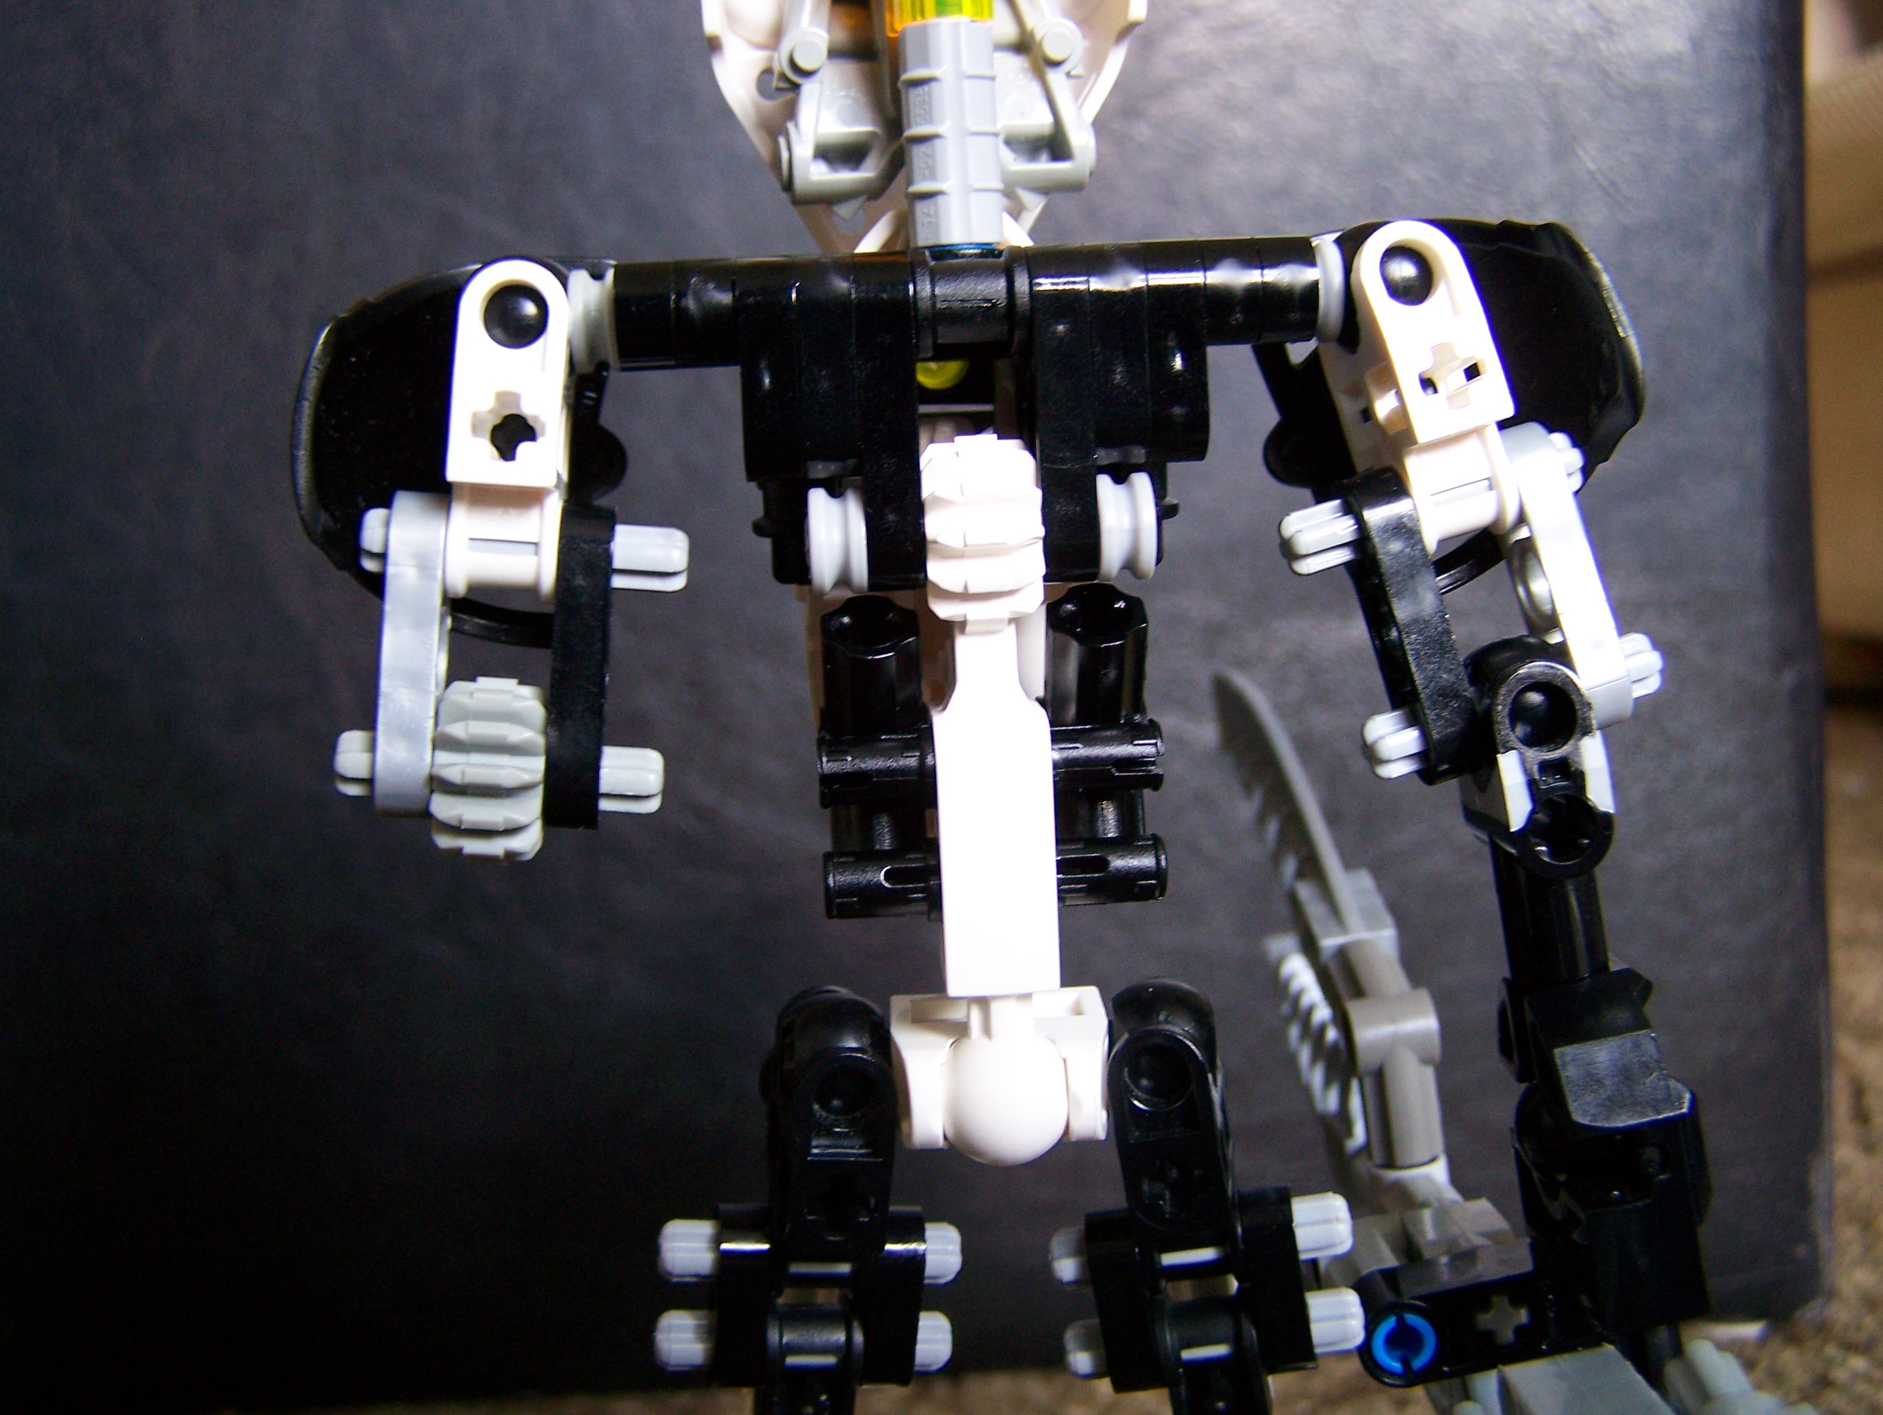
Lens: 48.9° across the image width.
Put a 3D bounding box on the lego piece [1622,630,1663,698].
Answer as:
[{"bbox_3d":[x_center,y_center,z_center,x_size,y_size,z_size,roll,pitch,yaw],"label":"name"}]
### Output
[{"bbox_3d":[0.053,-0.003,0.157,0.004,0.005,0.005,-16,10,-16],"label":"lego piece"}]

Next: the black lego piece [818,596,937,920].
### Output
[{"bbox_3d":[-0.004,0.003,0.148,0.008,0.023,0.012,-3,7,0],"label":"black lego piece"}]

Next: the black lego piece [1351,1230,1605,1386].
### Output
[{"bbox_3d":[0.044,0.050,0.171,0.020,0.007,0.008,-17,1,13],"label":"black lego piece"}]

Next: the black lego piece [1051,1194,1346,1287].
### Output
[{"bbox_3d":[0.021,0.042,0.163,0.024,0.005,0.005,-7,11,3],"label":"black lego piece"}]

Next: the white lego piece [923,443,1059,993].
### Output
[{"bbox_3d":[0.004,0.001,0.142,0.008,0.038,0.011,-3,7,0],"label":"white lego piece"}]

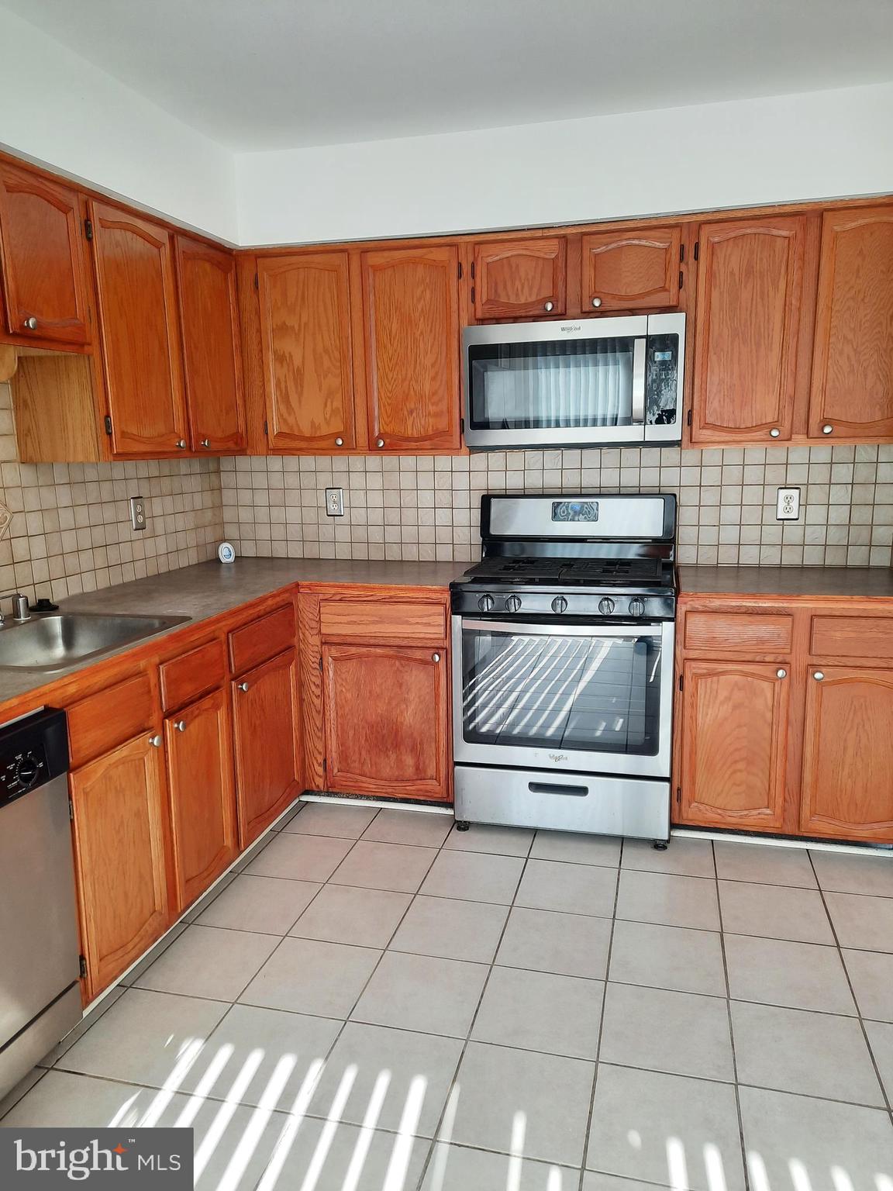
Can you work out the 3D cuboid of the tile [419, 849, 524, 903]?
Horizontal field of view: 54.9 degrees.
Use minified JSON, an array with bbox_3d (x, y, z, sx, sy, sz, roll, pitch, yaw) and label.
[{"bbox_3d":[0.094,0.929,2.831,0.303,0.010,0.303,2,11,14],"label":"tile"}]

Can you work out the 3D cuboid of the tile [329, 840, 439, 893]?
[{"bbox_3d":[-0.204,0.920,2.908,0.303,0.010,0.303,2,11,14],"label":"tile"}]

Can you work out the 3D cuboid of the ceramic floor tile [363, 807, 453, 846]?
[{"bbox_3d":[-0.130,0.863,3.187,0.303,0.010,0.285,2,11,14],"label":"ceramic floor tile"}]

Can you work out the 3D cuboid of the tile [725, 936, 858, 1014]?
[{"bbox_3d":[0.912,1.014,2.310,0.303,0.010,0.303,2,11,14],"label":"tile"}]

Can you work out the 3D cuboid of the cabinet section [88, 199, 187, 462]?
[{"bbox_3d":[-1.089,-0.805,2.719,0.290,0.708,0.400,2,11,14],"label":"cabinet section"}]

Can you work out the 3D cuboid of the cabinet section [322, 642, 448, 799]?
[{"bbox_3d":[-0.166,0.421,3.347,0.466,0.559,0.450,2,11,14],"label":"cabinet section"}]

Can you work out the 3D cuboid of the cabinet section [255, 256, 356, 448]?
[{"bbox_3d":[-0.492,-0.943,3.405,0.360,0.708,0.290,2,11,14],"label":"cabinet section"}]

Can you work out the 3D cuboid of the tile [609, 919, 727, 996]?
[{"bbox_3d":[0.613,1.004,2.386,0.303,0.010,0.303,2,11,14],"label":"tile"}]

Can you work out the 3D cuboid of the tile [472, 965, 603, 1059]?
[{"bbox_3d":[0.239,1.053,2.174,0.304,0.012,0.304,2,11,14],"label":"tile"}]

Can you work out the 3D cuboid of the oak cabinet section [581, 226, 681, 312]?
[{"bbox_3d":[0.663,-1.131,3.067,0.328,0.256,0.290,2,11,14],"label":"oak cabinet section"}]

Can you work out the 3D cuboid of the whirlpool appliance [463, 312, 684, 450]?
[{"bbox_3d":[0.485,-0.773,3.185,0.759,0.434,0.397,2,11,14],"label":"whirlpool appliance"}]

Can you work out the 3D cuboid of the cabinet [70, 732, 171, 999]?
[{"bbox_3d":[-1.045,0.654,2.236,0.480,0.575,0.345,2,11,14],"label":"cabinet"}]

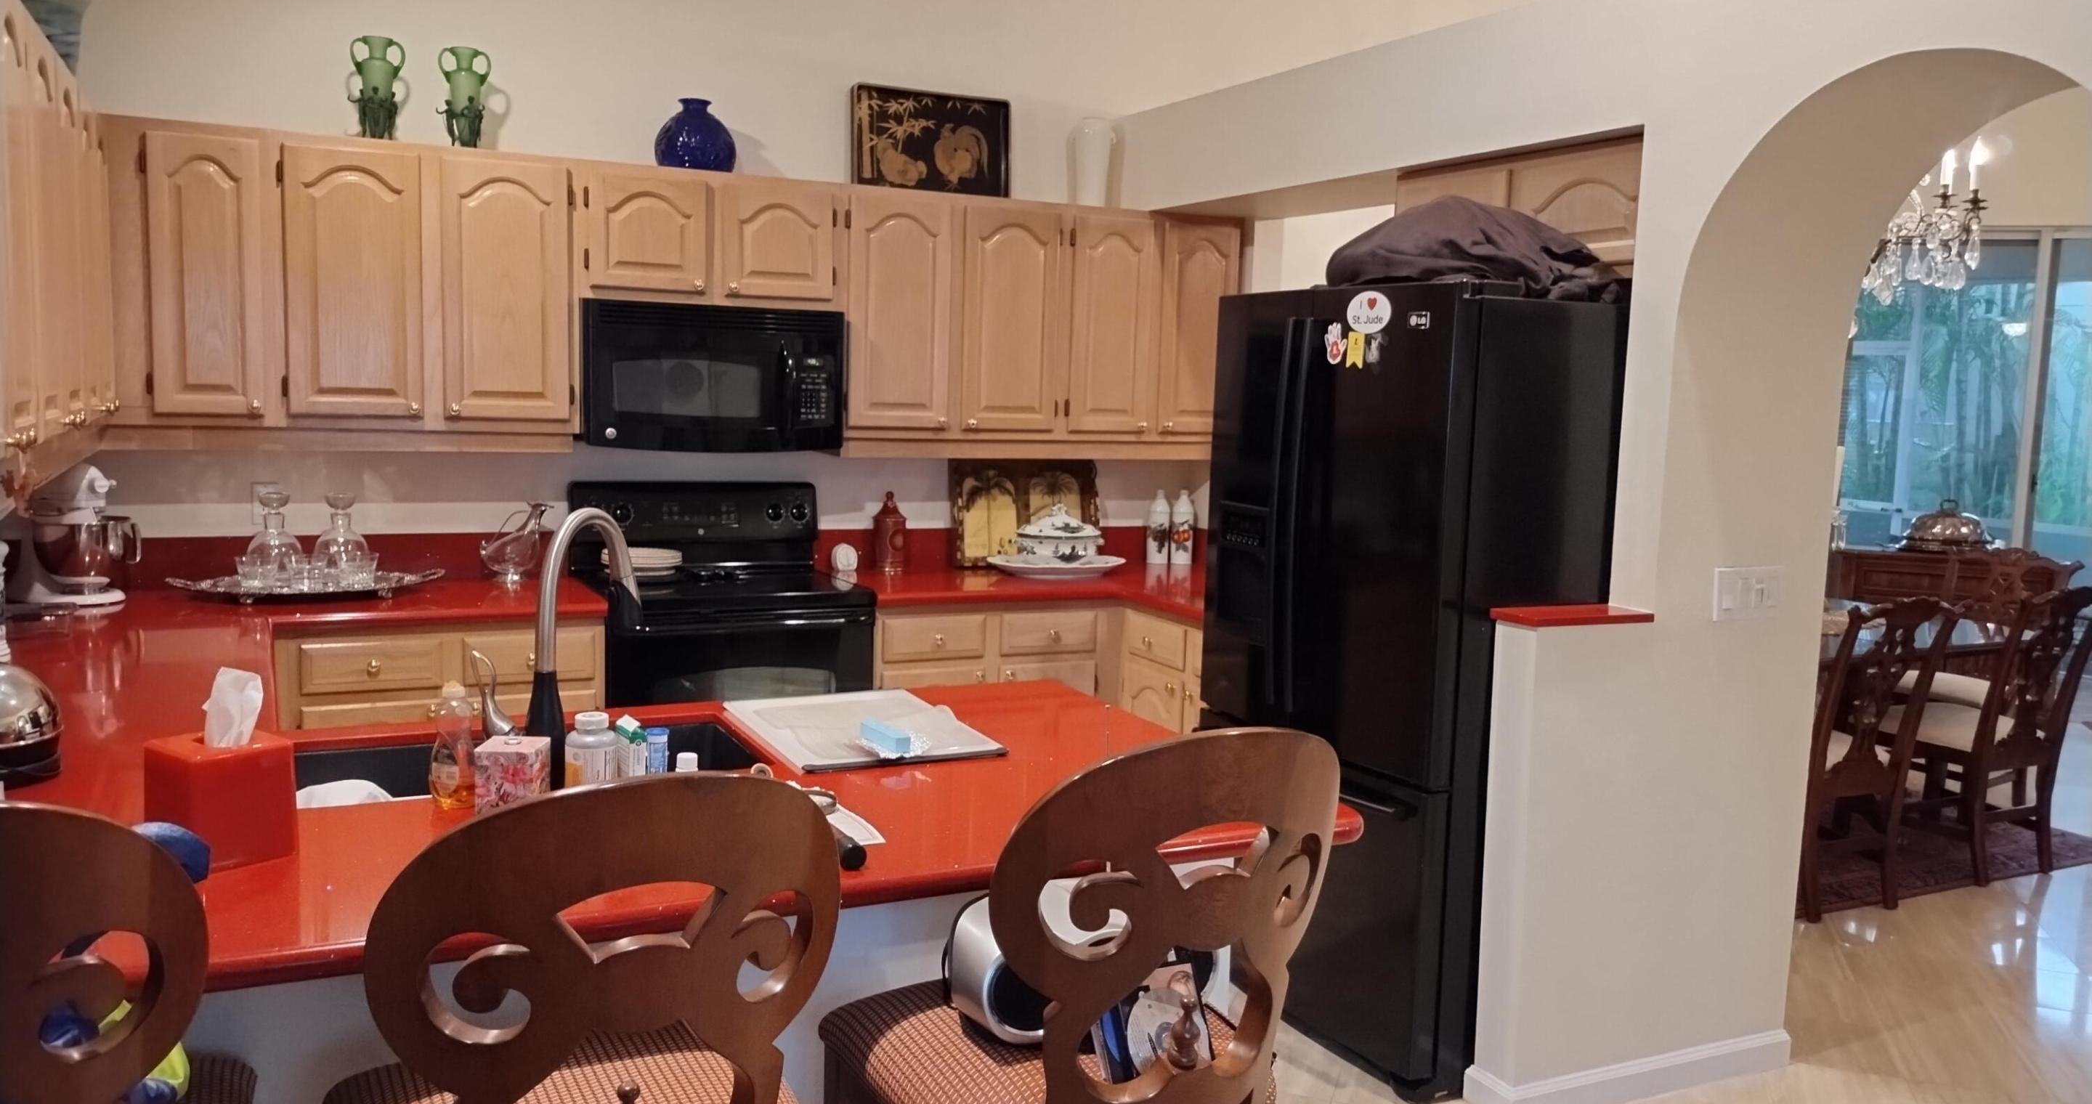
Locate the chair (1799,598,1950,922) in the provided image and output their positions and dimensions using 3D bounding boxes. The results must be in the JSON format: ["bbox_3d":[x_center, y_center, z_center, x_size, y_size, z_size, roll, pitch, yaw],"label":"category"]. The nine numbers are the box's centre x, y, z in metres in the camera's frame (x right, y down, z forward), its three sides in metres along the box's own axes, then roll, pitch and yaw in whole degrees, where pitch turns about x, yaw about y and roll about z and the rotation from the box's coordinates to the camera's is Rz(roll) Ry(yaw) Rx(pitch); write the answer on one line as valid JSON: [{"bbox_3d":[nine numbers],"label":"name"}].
[{"bbox_3d":[2.417,0.600,4.746,0.560,1.000,0.590,-1,6,-26],"label":"chair"}]

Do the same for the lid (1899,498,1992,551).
[{"bbox_3d":[4.508,-0.140,7.544,0.360,0.245,0.410,-1,7,-26],"label":"lid"}]

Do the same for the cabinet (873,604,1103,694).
[{"bbox_3d":[-0.299,0.563,4.859,0.762,0.877,0.590,-2,7,-27],"label":"cabinet"}]

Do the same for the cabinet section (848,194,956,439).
[{"bbox_3d":[-0.517,-0.740,4.764,0.350,0.710,0.300,-2,7,-27],"label":"cabinet section"}]

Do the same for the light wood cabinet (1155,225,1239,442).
[{"bbox_3d":[0.449,-0.767,5.307,0.345,0.770,0.330,-1,6,-26],"label":"light wood cabinet"}]

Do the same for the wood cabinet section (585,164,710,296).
[{"bbox_3d":[-1.188,-0.912,4.395,0.336,0.328,0.300,-2,7,-27],"label":"wood cabinet section"}]

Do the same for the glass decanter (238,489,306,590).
[{"bbox_3d":[-2.053,-0.035,4.030,0.151,0.258,0.151,-2,7,-27],"label":"glass decanter"}]

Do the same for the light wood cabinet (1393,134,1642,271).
[{"bbox_3d":[1.283,-0.798,3.696,0.370,0.307,0.865,-2,7,-27],"label":"light wood cabinet"}]

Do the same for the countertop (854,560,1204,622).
[{"bbox_3d":[0.154,0.136,4.729,1.465,0.040,1.280,-1,6,-26],"label":"countertop"}]

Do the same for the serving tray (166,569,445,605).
[{"bbox_3d":[-1.973,0.086,4.058,0.672,0.056,0.370,-2,7,-27],"label":"serving tray"}]

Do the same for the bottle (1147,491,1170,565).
[{"bbox_3d":[0.403,-0.085,5.453,0.082,0.268,0.082,2,6,0],"label":"bottle"}]

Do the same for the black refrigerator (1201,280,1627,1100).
[{"bbox_3d":[0.958,0.271,3.722,0.840,1.775,0.910,-1,6,-26],"label":"black refrigerator"}]

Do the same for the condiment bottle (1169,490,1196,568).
[{"bbox_3d":[0.490,-0.086,5.414,0.084,0.267,0.084,2,6,5],"label":"condiment bottle"}]

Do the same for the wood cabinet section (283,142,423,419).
[{"bbox_3d":[-1.863,-0.711,4.068,0.339,0.701,0.300,-2,7,-27],"label":"wood cabinet section"}]

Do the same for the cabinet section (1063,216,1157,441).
[{"bbox_3d":[0.148,-0.756,5.107,0.323,0.708,0.300,-2,7,-27],"label":"cabinet section"}]

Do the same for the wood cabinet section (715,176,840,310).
[{"bbox_3d":[-0.850,-0.921,4.569,0.336,0.328,0.300,-2,7,-27],"label":"wood cabinet section"}]

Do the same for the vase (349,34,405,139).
[{"bbox_3d":[-1.789,-1.228,4.043,0.150,0.298,0.125,-2,7,-27],"label":"vase"}]

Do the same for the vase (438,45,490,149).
[{"bbox_3d":[-1.592,-1.234,4.144,0.145,0.299,0.125,-2,7,-27],"label":"vase"}]

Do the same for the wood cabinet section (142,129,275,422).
[{"bbox_3d":[-2.163,-0.703,3.914,0.269,0.701,0.300,-2,7,-27],"label":"wood cabinet section"}]

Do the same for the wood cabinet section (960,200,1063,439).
[{"bbox_3d":[-0.176,-0.748,4.940,0.345,0.708,0.300,-2,7,-27],"label":"wood cabinet section"}]

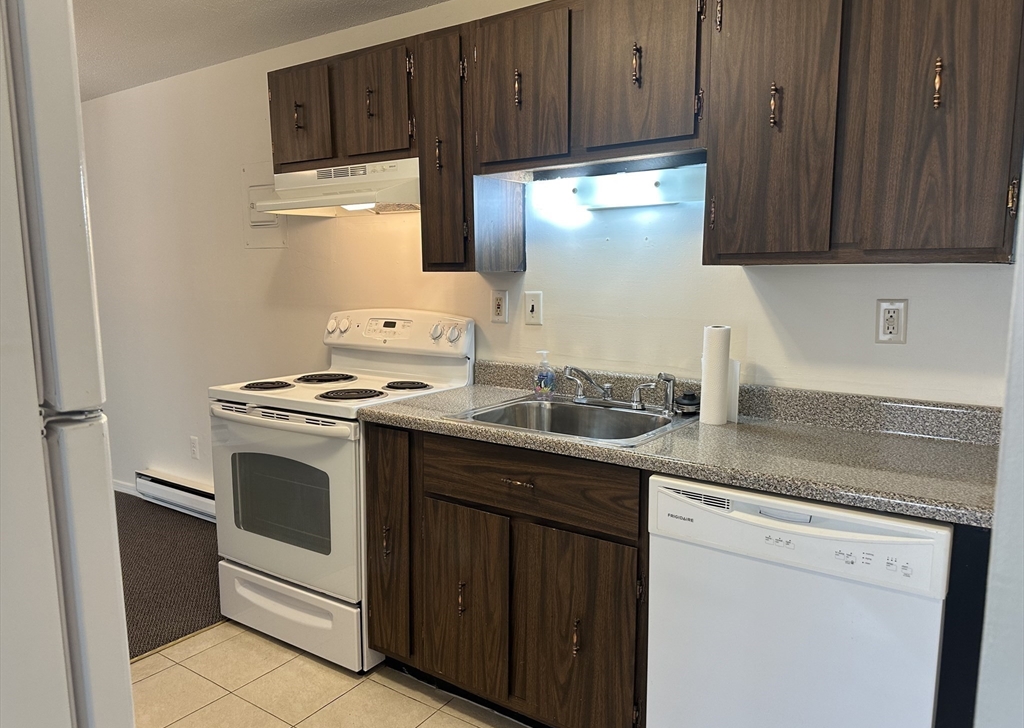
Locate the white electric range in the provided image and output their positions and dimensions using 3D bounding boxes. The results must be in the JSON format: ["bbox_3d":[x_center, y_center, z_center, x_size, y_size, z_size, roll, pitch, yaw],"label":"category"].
[{"bbox_3d":[-0.656,0.405,2.722,0.763,1.208,0.651,5,9,33],"label":"white electric range"}]

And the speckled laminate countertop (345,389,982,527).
[{"bbox_3d":[0.373,0.194,2.011,1.675,0.040,0.604,5,9,35],"label":"speckled laminate countertop"}]

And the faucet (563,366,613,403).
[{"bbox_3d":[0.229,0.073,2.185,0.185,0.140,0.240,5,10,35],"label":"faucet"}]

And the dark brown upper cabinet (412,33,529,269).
[{"bbox_3d":[-0.135,-0.703,2.430,0.229,0.771,0.313,5,9,35],"label":"dark brown upper cabinet"}]

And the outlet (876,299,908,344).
[{"bbox_3d":[0.999,-0.110,1.868,0.072,0.117,0.010,5,10,35],"label":"outlet"}]

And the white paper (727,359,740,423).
[{"bbox_3d":[0.633,0.081,2.039,0.022,0.176,0.055,-5,9,-36],"label":"white paper"}]

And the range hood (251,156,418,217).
[{"bbox_3d":[-0.576,-0.649,2.658,0.768,0.157,0.437,5,10,35],"label":"range hood"}]

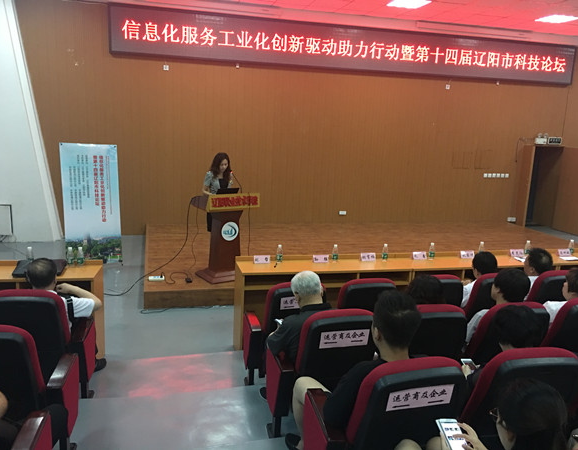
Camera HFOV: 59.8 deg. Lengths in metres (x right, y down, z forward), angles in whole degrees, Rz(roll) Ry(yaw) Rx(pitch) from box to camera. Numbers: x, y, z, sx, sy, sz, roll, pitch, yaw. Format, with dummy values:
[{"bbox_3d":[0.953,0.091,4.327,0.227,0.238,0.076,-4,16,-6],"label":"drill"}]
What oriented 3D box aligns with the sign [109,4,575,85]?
[{"bbox_3d":[1.576,-3.451,9.995,9.750,0.880,0.120,0,11,-14],"label":"sign"}]

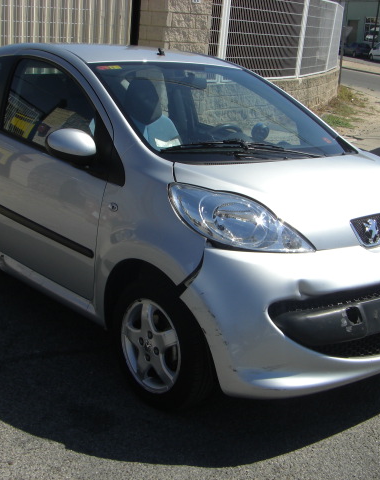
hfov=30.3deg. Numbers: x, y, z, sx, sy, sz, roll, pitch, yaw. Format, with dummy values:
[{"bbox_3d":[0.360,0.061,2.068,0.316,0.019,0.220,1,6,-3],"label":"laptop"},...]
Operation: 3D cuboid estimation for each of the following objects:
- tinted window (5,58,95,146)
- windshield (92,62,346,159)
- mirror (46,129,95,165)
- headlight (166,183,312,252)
[{"bbox_3d":[-0.669,-0.644,3.370,0.110,0.390,0.940,10,7,-42],"label":"tinted window"},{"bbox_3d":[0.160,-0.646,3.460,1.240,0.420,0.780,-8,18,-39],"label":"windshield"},{"bbox_3d":[-0.491,-0.384,2.919,0.220,0.170,0.130,-8,18,-39],"label":"mirror"},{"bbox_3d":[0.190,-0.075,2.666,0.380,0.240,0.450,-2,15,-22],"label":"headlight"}]

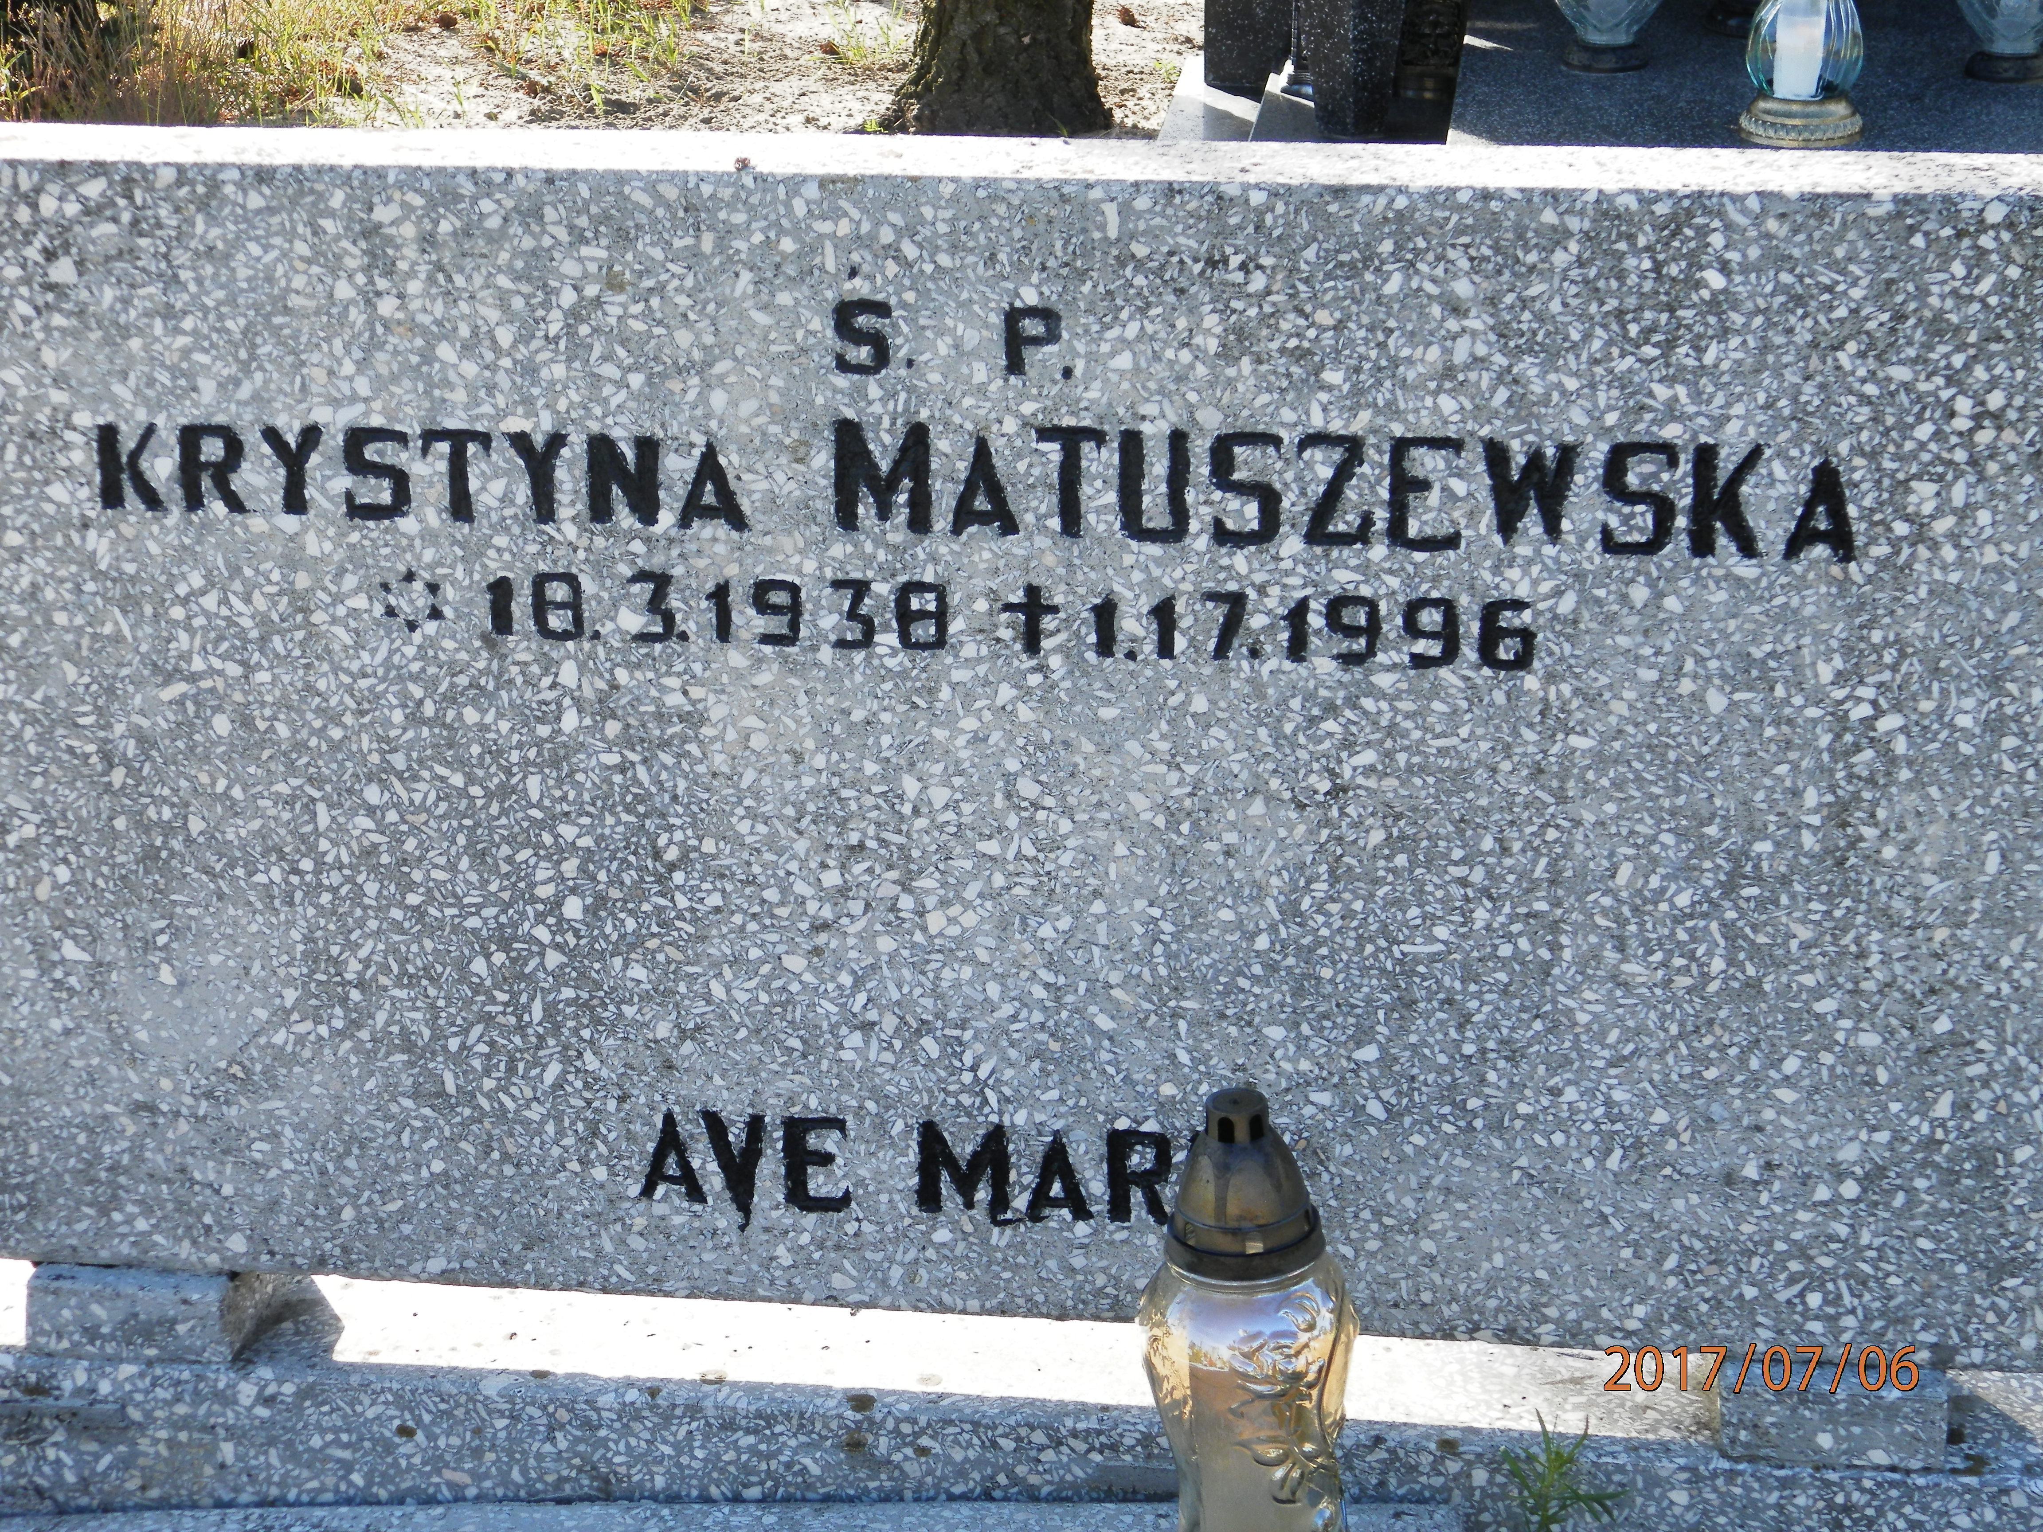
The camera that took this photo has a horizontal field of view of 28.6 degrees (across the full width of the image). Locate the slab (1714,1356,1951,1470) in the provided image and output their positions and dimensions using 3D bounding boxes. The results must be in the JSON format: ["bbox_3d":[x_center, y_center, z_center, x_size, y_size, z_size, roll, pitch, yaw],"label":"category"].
[{"bbox_3d":[0.373,0.277,1.851,0.099,0.041,0.097,2,25,7],"label":"slab"}]

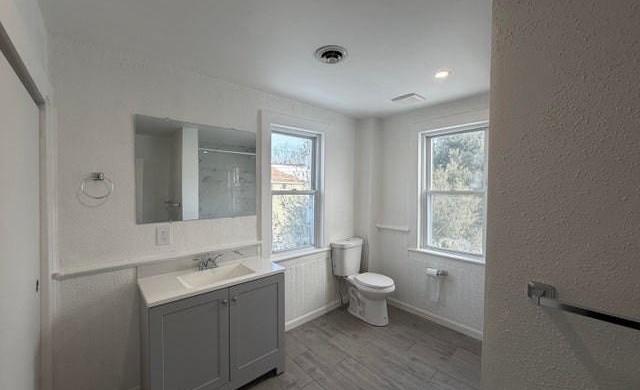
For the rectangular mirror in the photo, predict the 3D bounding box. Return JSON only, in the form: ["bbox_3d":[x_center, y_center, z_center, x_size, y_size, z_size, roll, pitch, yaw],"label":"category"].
[{"bbox_3d":[-0.928,-0.185,2.087,0.910,0.759,0.014,-2,3,-41],"label":"rectangular mirror"}]

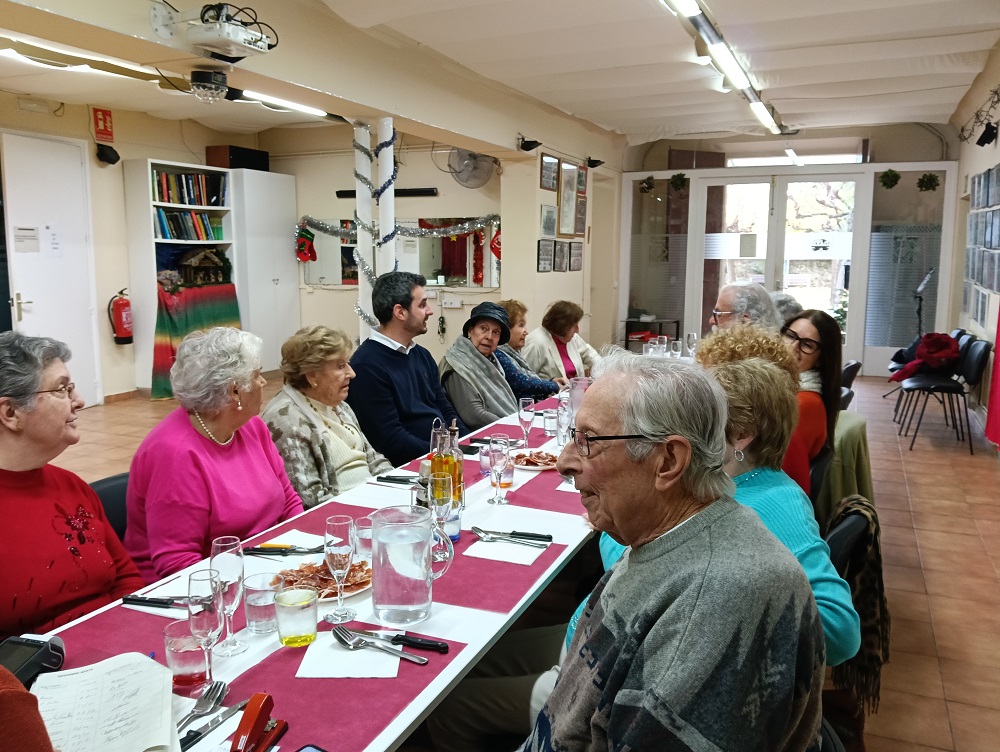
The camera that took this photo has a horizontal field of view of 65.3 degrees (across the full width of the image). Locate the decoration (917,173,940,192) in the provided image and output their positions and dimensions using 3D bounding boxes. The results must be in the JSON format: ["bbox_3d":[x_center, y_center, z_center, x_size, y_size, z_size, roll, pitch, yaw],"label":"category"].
[{"bbox_3d":[4.819,-2.176,8.780,0.270,0.230,0.160,4,10,24],"label":"decoration"}]

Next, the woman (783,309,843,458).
[{"bbox_3d":[0.988,0.380,2.998,0.680,1.260,0.480,2,9,14],"label":"woman"}]

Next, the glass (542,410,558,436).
[{"bbox_3d":[0.204,0.183,3.022,0.069,0.089,0.069,0,9,0],"label":"glass"}]

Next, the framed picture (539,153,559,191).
[{"bbox_3d":[0.498,-2.033,7.809,0.030,0.345,0.480,4,9,24],"label":"framed picture"}]

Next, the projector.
[{"bbox_3d":[-1.223,-1.506,3.525,0.215,0.085,0.285,4,10,24],"label":"projector"}]

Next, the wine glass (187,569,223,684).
[{"bbox_3d":[-0.489,0.429,1.299,0.065,0.206,0.065,4,10,24],"label":"wine glass"}]

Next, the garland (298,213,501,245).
[{"bbox_3d":[-1.199,-1.646,8.653,2.620,0.330,0.100,4,9,24],"label":"garland"}]

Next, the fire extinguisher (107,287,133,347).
[{"bbox_3d":[-3.724,-0.585,7.648,0.170,0.540,0.180,4,10,24],"label":"fire extinguisher"}]

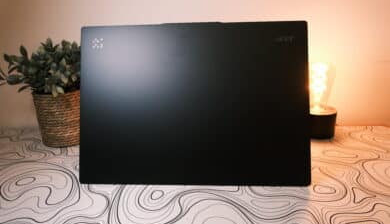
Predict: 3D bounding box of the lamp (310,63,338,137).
[{"bbox_3d":[0.282,-0.032,0.639,0.078,0.168,0.078,0,12,0],"label":"lamp"}]

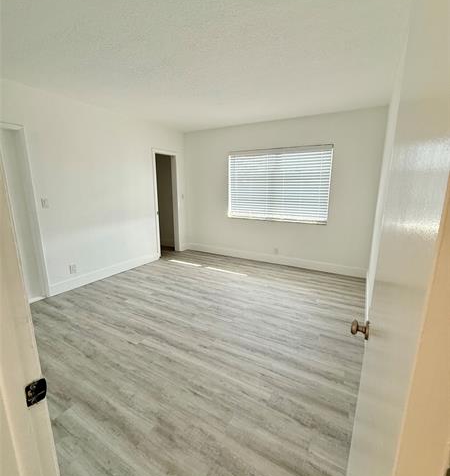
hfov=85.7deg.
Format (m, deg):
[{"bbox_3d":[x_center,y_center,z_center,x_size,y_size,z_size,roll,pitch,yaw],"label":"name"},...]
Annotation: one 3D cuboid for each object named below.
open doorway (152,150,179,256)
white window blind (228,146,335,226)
[{"bbox_3d":[-1.158,-0.655,4.841,0.130,2.063,0.688,7,14,29],"label":"open doorway"},{"bbox_3d":[0.875,-0.928,4.275,1.795,1.185,0.060,7,14,29],"label":"white window blind"}]

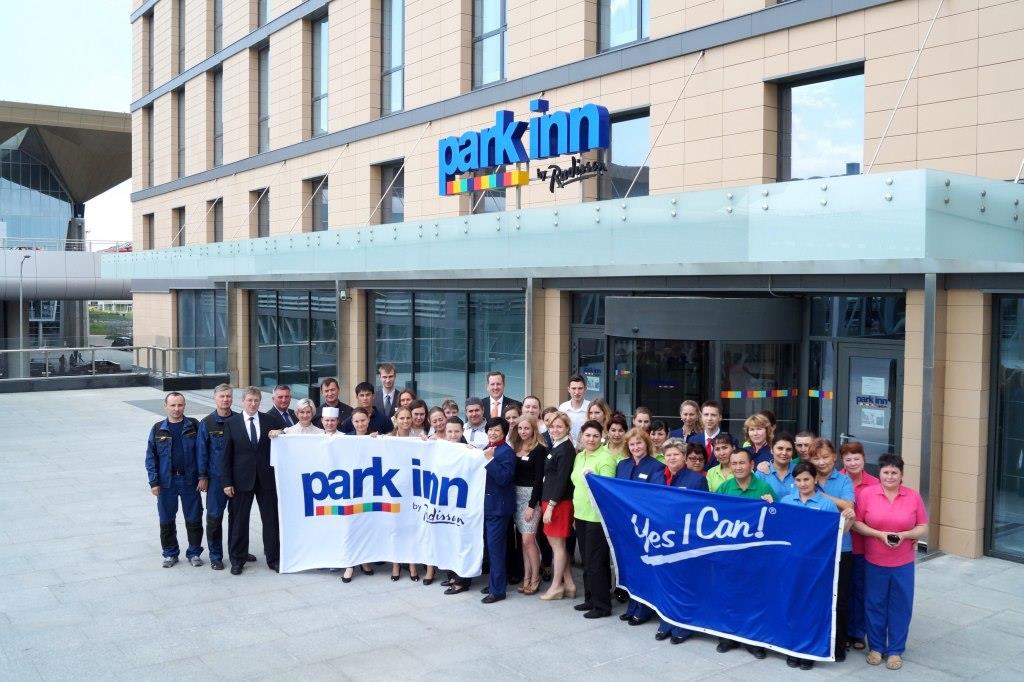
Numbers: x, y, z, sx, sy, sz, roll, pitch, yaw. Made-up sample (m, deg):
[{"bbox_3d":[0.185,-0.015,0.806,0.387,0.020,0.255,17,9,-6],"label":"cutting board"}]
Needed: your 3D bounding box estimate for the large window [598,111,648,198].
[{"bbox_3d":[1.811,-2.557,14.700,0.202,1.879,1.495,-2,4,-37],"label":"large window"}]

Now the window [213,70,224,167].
[{"bbox_3d":[-8.835,-6.797,28.694,0.202,2.949,1.515,-2,4,-37],"label":"window"}]

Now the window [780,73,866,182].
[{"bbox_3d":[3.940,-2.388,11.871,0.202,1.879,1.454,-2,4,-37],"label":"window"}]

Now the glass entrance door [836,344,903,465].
[{"bbox_3d":[4.355,1.192,11.385,0.111,2.202,0.949,-2,4,-37],"label":"glass entrance door"}]

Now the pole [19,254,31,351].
[{"bbox_3d":[-32.687,-0.609,63.166,0.750,10.270,0.250,0,3,0],"label":"pole"}]

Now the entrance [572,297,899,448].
[{"bbox_3d":[2.327,0.778,12.966,1.566,2.828,6.111,-2,4,-37],"label":"entrance"}]

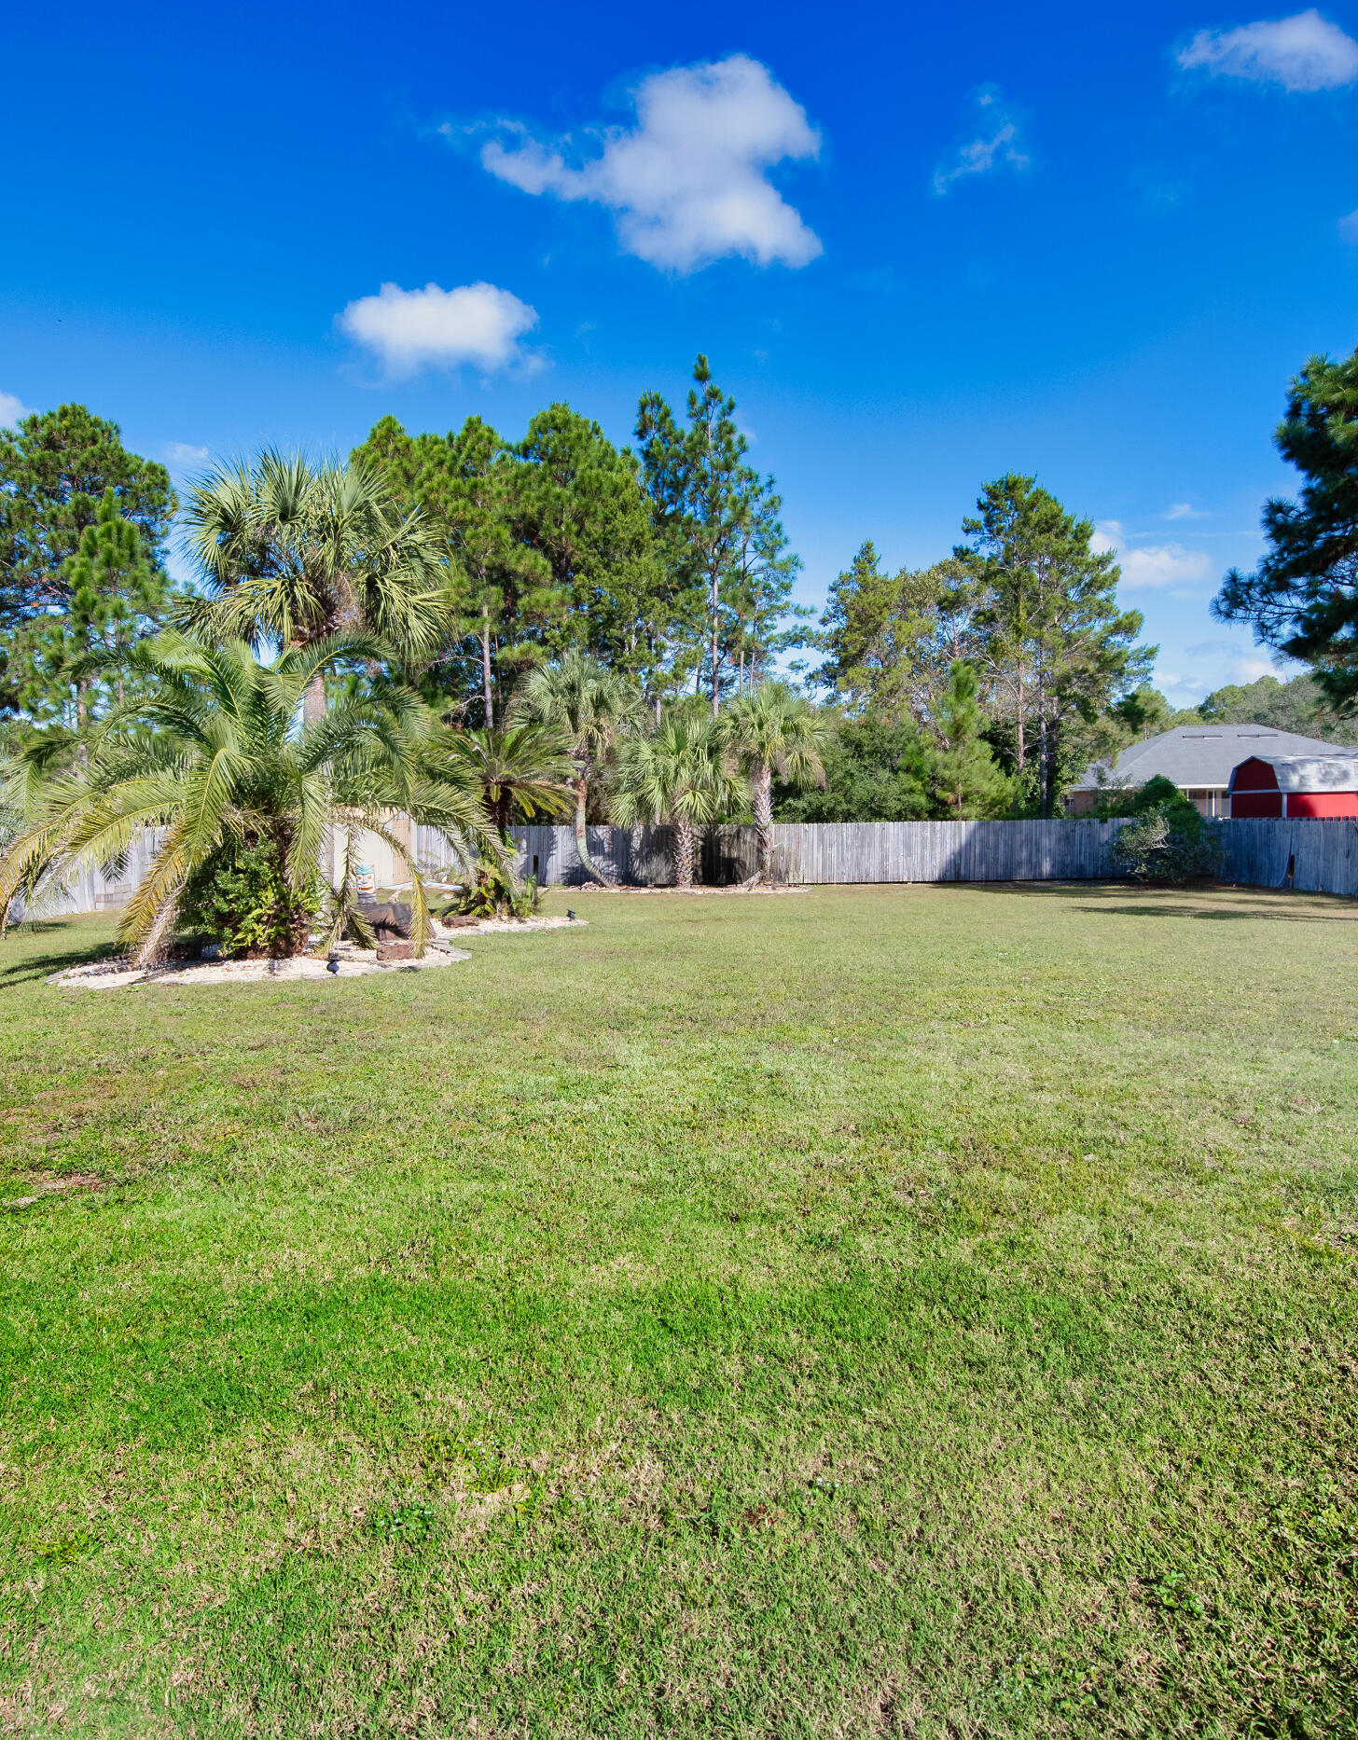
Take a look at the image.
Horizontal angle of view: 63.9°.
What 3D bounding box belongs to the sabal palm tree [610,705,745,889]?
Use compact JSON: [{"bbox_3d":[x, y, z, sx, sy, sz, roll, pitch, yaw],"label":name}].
[{"bbox_3d":[-0.030,-2.050,30.700,3.700,5.200,3.600,0,2,0],"label":"sabal palm tree"}]

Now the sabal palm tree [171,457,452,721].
[{"bbox_3d":[-6.200,-3.000,18.500,4.500,8.100,4.400,0,2,0],"label":"sabal palm tree"}]

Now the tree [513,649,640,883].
[{"bbox_3d":[-2.940,-2.880,31.000,3.600,6.700,3.500,0,2,0],"label":"tree"}]

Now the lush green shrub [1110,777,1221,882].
[{"bbox_3d":[13.300,-1.150,29.800,3.000,3.000,2.800,0,2,0],"label":"lush green shrub"}]

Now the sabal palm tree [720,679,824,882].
[{"bbox_3d":[2.680,-2.560,31.000,3.000,5.800,2.900,0,2,0],"label":"sabal palm tree"}]

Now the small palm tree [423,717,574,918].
[{"bbox_3d":[-3.280,-0.980,20.000,2.700,3.650,2.600,0,2,0],"label":"small palm tree"}]

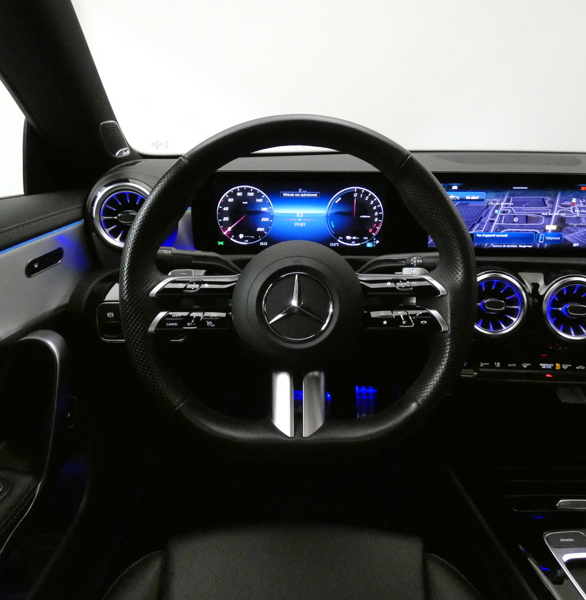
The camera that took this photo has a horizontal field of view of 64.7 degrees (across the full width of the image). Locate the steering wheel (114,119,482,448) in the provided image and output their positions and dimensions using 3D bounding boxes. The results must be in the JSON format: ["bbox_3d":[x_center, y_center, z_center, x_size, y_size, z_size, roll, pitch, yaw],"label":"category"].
[{"bbox_3d":[0.004,-0.026,0.499,0.372,0.352,0.100,0,-11,2],"label":"steering wheel"}]

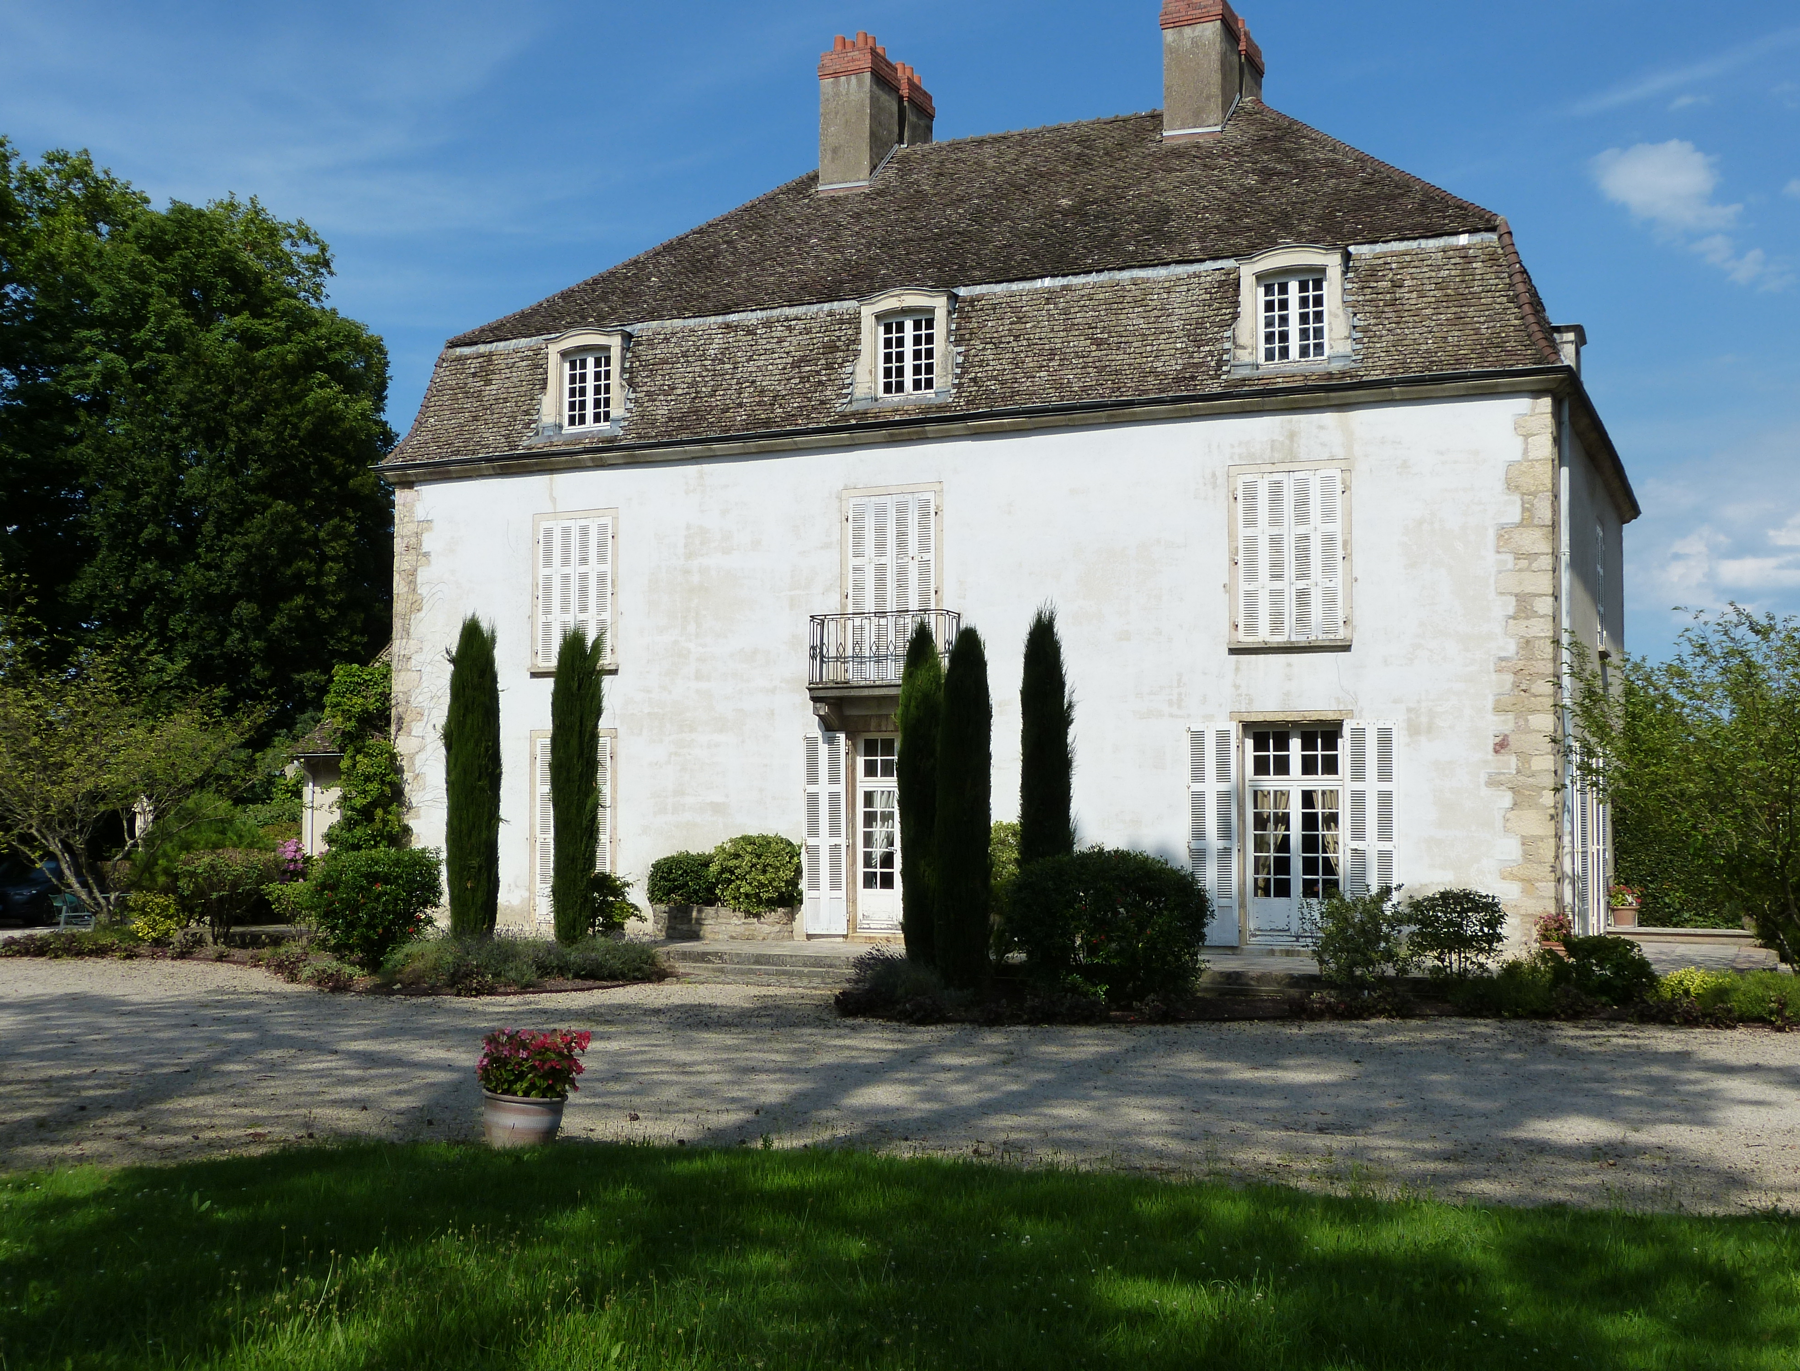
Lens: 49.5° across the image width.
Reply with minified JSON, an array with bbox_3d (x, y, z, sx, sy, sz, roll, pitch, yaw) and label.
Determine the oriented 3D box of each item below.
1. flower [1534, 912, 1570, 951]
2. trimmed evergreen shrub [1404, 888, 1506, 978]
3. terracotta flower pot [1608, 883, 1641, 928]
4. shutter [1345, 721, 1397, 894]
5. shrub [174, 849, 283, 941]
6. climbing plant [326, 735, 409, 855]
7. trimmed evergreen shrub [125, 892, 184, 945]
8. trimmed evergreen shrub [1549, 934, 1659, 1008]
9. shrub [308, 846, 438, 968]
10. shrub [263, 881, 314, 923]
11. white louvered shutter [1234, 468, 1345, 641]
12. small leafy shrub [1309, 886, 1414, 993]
[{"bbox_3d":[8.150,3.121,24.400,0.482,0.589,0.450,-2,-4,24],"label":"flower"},{"bbox_3d":[5.638,2.569,19.855,1.016,1.030,0.965,-2,-4,24],"label":"trimmed evergreen shrub"},{"bbox_3d":[9.643,2.923,25.971,0.434,0.593,0.434,-1,-4,24],"label":"terracotta flower pot"},{"bbox_3d":[5.630,1.771,23.289,0.622,2.735,0.045,-1,-4,24],"label":"shutter"},{"bbox_3d":[-10.493,3.289,30.613,1.679,1.501,1.580,-1,-4,24],"label":"shrub"},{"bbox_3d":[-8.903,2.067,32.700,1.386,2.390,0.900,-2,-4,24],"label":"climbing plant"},{"bbox_3d":[-11.355,3.542,29.735,0.913,0.804,0.867,-2,-4,24],"label":"trimmed evergreen shrub"},{"bbox_3d":[8.080,3.274,22.400,1.212,0.868,1.100,-2,-4,24],"label":"trimmed evergreen shrub"},{"bbox_3d":[-7.316,3.101,27.200,1.889,1.730,1.750,-2,-4,24],"label":"shrub"},{"bbox_3d":[-9.144,3.287,29.300,0.835,0.728,0.800,-2,-4,24],"label":"shrub"},{"bbox_3d":[4.775,-1.584,23.928,1.289,2.084,0.050,-1,-4,24],"label":"white louvered shutter"},{"bbox_3d":[4.673,2.590,19.855,1.030,1.103,0.979,-2,-4,24],"label":"small leafy shrub"}]

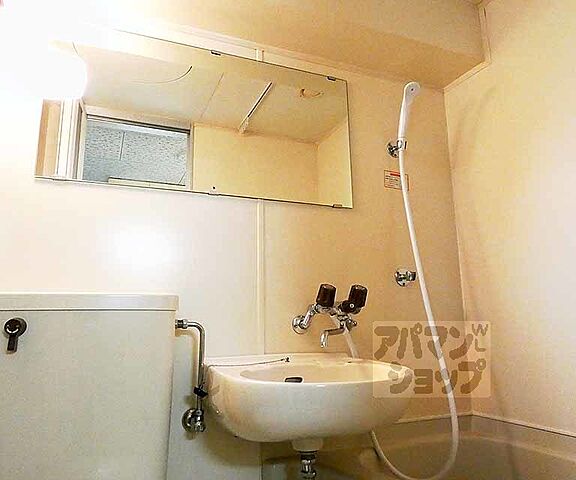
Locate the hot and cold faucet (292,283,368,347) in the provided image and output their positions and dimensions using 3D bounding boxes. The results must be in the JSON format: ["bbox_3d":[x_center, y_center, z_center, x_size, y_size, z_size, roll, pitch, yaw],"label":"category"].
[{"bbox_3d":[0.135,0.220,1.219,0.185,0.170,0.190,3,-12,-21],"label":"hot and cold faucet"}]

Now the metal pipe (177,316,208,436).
[{"bbox_3d":[-0.255,0.352,1.087,0.088,0.280,0.095,3,-12,-21],"label":"metal pipe"}]

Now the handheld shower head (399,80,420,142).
[{"bbox_3d":[0.428,-0.452,1.484,0.058,0.210,0.056,7,3,-20],"label":"handheld shower head"}]

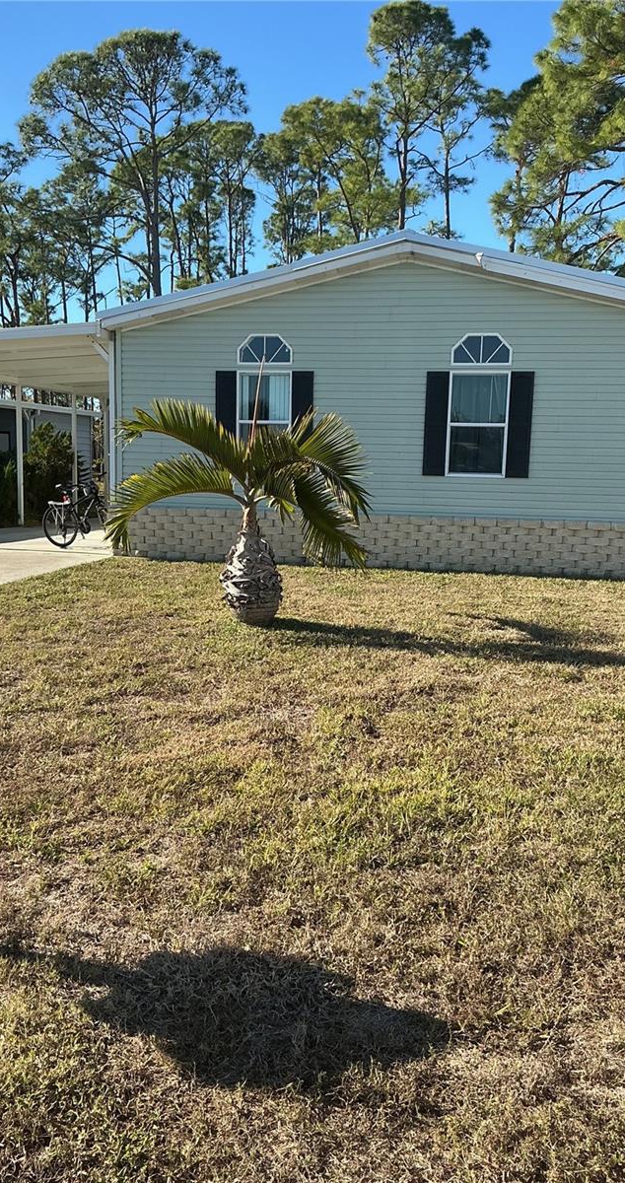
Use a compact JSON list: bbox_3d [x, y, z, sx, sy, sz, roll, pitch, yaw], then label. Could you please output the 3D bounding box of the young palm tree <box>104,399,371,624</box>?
[{"bbox_3d":[-0.670,-0.765,9.050,2.420,2.050,2.050,1,8,0],"label":"young palm tree"}]

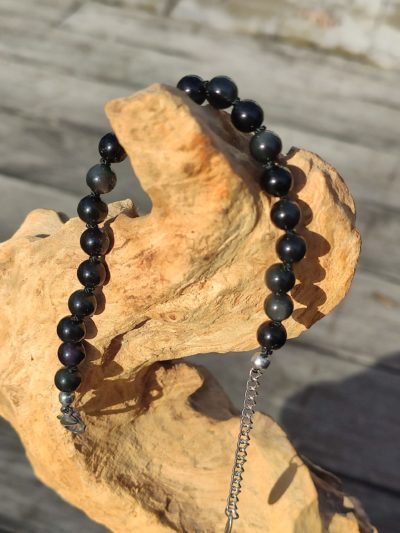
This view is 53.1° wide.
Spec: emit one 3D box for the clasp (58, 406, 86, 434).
[{"bbox_3d":[-0.040,0.050,0.128,0.004,0.010,0.006,16,50,46],"label":"clasp"}]

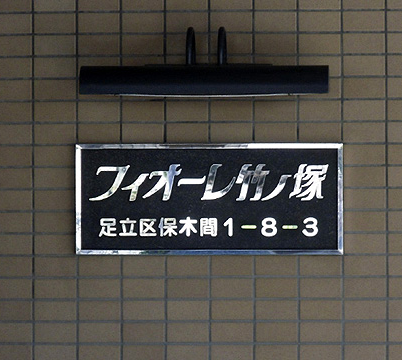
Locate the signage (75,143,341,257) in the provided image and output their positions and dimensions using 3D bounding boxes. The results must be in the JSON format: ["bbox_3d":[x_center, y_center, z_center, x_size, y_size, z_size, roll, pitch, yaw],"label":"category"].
[{"bbox_3d":[0.020,0.044,6.820,0.603,0.249,0.025,0,0,3],"label":"signage"}]

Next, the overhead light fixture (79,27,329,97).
[{"bbox_3d":[0.013,-0.261,6.714,0.544,0.159,0.240,0,0,3],"label":"overhead light fixture"}]

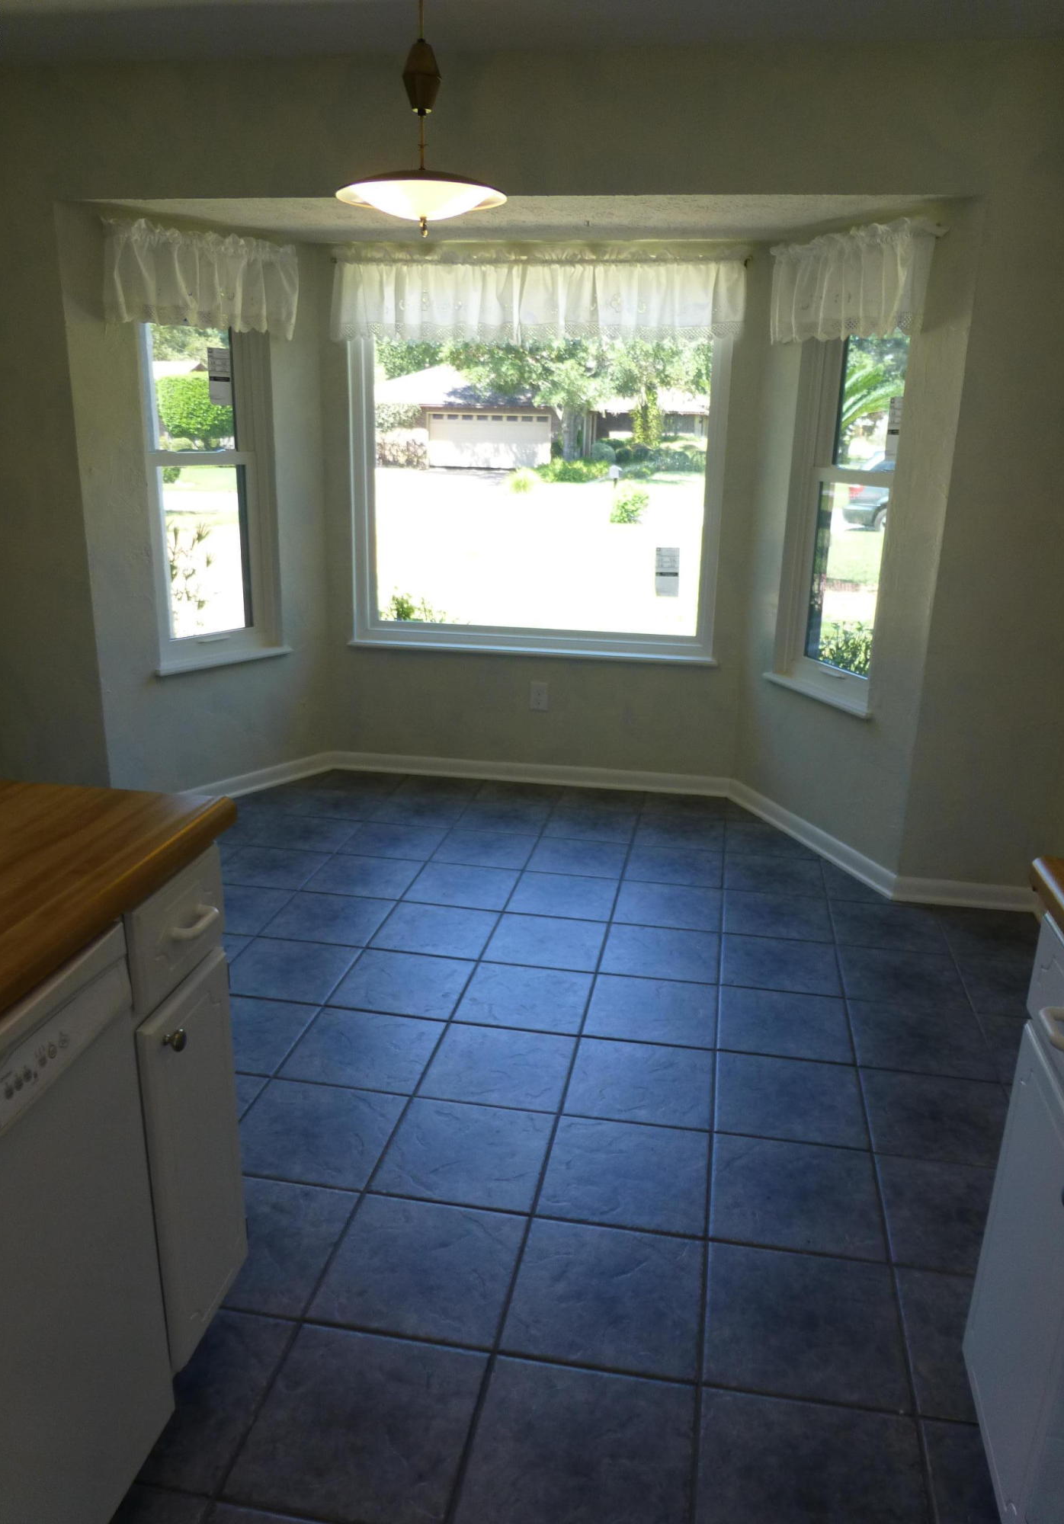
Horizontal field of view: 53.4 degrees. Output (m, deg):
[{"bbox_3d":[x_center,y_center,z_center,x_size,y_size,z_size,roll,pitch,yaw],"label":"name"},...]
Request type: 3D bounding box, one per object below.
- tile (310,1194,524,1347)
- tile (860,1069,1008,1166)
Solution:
[{"bbox_3d":[-0.193,0.905,1.893,0.314,0.010,0.314,4,18,10],"label":"tile"},{"bbox_3d":[0.905,0.791,2.344,0.319,0.010,0.319,4,17,10],"label":"tile"}]

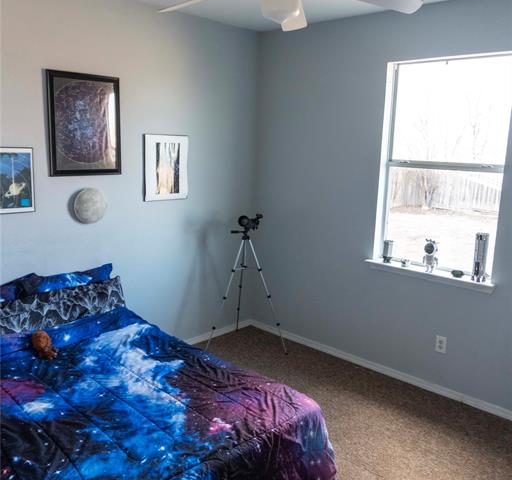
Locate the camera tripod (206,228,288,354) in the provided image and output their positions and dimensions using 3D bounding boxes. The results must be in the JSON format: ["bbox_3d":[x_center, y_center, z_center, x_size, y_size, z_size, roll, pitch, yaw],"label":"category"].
[{"bbox_3d":[-0.096,0.397,4.405,0.690,1.030,0.585,0,11,-8],"label":"camera tripod"}]

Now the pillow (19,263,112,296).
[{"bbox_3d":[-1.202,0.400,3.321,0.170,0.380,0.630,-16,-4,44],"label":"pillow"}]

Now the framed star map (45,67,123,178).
[{"bbox_3d":[-1.117,-0.751,3.371,0.042,0.651,0.488,11,15,42],"label":"framed star map"}]

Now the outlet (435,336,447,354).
[{"bbox_3d":[1.304,0.737,3.611,0.072,0.116,0.008,11,15,42],"label":"outlet"}]

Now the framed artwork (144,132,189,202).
[{"bbox_3d":[-0.673,-0.551,3.919,0.022,0.490,0.399,11,15,42],"label":"framed artwork"}]

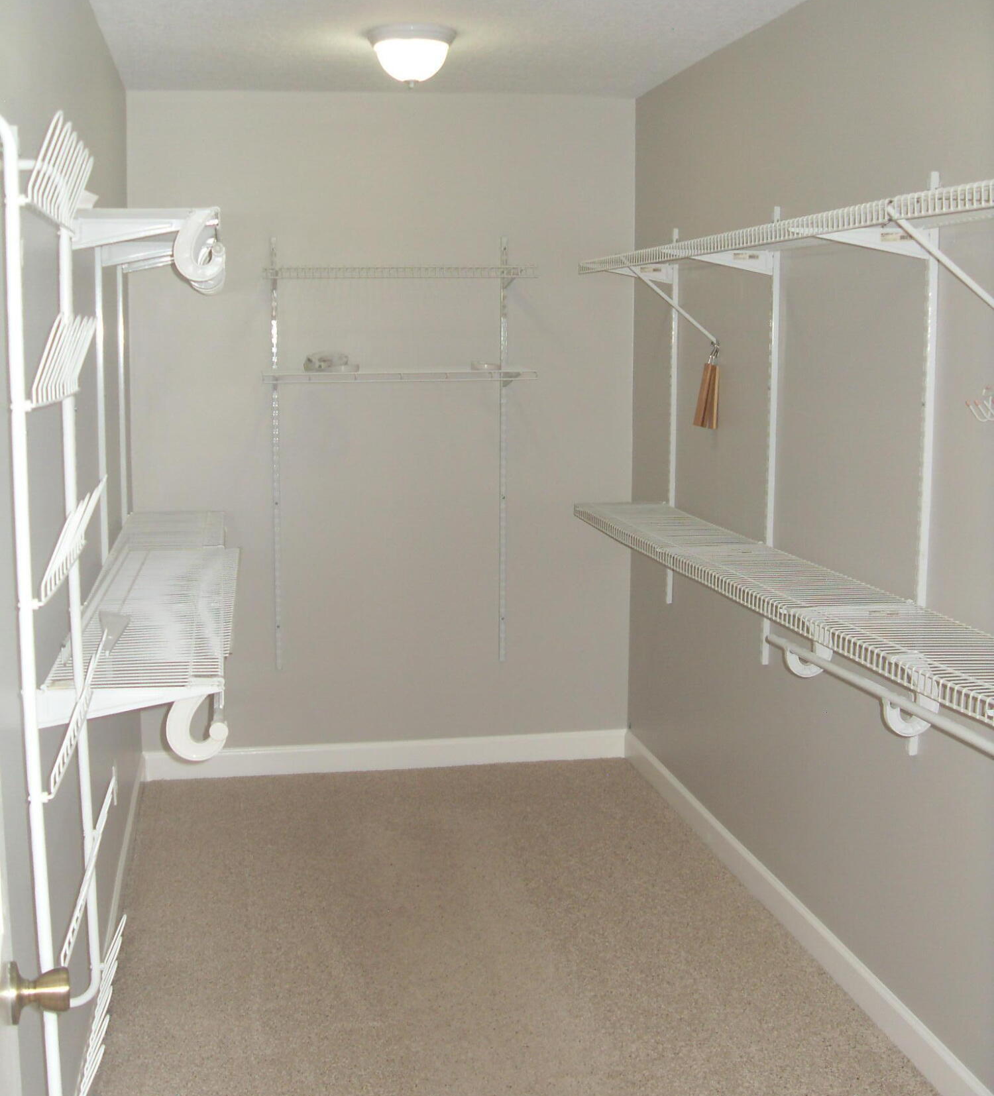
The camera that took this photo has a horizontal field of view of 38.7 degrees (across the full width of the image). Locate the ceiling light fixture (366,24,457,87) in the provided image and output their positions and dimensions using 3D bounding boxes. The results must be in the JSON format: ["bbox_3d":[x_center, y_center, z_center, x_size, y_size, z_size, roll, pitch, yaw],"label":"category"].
[{"bbox_3d":[-0.235,-1.339,3.895,0.252,0.153,0.252,-1,9,-11],"label":"ceiling light fixture"}]

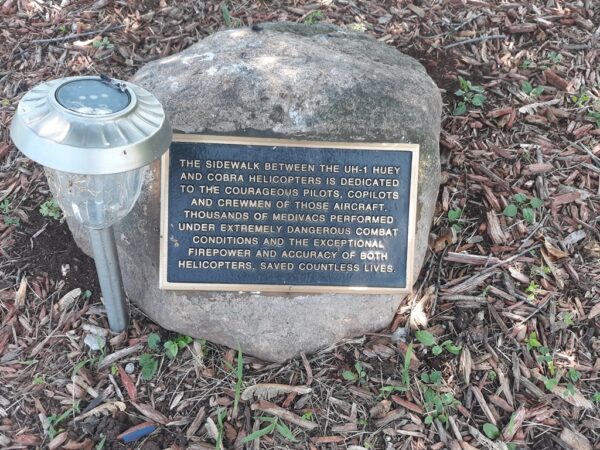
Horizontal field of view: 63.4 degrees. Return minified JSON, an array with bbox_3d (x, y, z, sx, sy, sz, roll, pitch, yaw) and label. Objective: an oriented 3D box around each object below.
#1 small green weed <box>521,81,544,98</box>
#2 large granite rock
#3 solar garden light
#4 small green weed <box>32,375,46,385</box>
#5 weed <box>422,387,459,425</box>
[{"bbox_3d":[0.534,-0.311,1.115,0.055,0.030,0.050,8,49,0],"label":"small green weed"},{"bbox_3d":[-0.051,-0.070,0.614,0.448,0.230,0.420,2,45,-4],"label":"large granite rock"},{"bbox_3d":[-0.185,0.016,0.465,0.122,0.295,0.122,10,43,-5],"label":"solar garden light"},{"bbox_3d":[-0.275,0.163,0.513,0.014,0.006,0.008,6,45,0],"label":"small green weed"},{"bbox_3d":[0.150,0.193,0.519,0.037,0.015,0.036,6,45,0],"label":"weed"}]

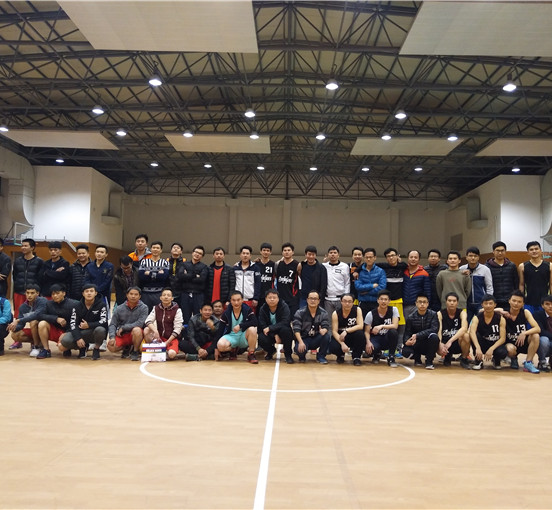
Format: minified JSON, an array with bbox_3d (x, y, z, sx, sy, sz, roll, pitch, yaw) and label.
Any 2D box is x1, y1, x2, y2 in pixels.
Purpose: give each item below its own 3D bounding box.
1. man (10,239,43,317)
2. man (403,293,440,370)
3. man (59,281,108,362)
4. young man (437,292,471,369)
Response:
[{"bbox_3d":[-4.073,0.626,8.370,0.540,1.784,0.340,2,-4,-14],"label":"man"},{"bbox_3d":[2.106,1.075,7.393,0.540,1.004,0.720,0,-5,22],"label":"man"},{"bbox_3d":[-2.821,0.952,7.528,0.620,1.062,0.680,2,-4,-6],"label":"man"},{"bbox_3d":[2.574,1.067,7.404,0.520,1.043,0.700,0,-4,20],"label":"young man"}]

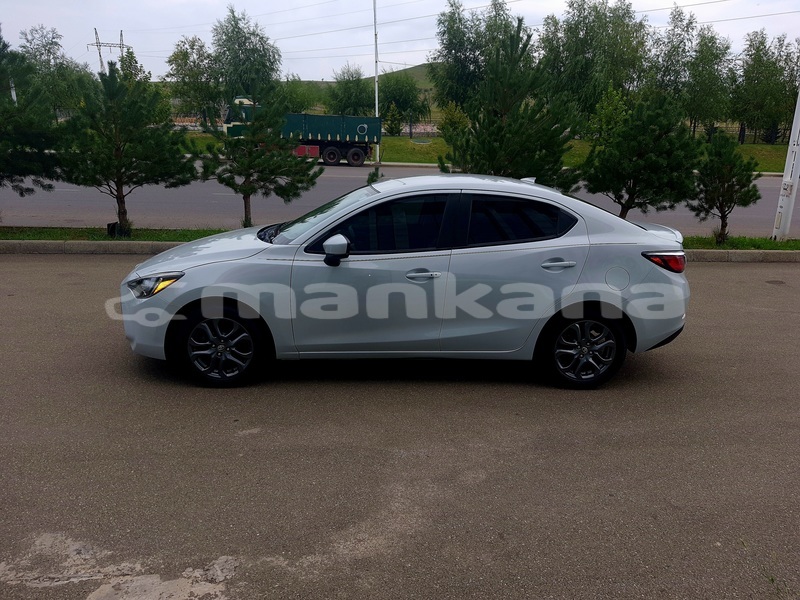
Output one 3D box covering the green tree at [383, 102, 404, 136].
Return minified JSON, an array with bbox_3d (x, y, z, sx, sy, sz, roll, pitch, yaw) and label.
[{"bbox_3d":[-0.461,-12.798,42.635,1.560,2.310,1.480,0,15,0],"label":"green tree"}]

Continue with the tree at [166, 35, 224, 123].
[{"bbox_3d":[-14.737,-15.571,43.416,4.180,6.680,3.970,0,15,0],"label":"tree"}]

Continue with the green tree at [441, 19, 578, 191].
[{"bbox_3d":[1.599,-2.441,8.873,2.010,3.150,1.910,0,15,0],"label":"green tree"}]

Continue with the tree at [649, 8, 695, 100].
[{"bbox_3d":[18.800,-15.416,41.340,3.160,8.720,3.070,7,17,22],"label":"tree"}]

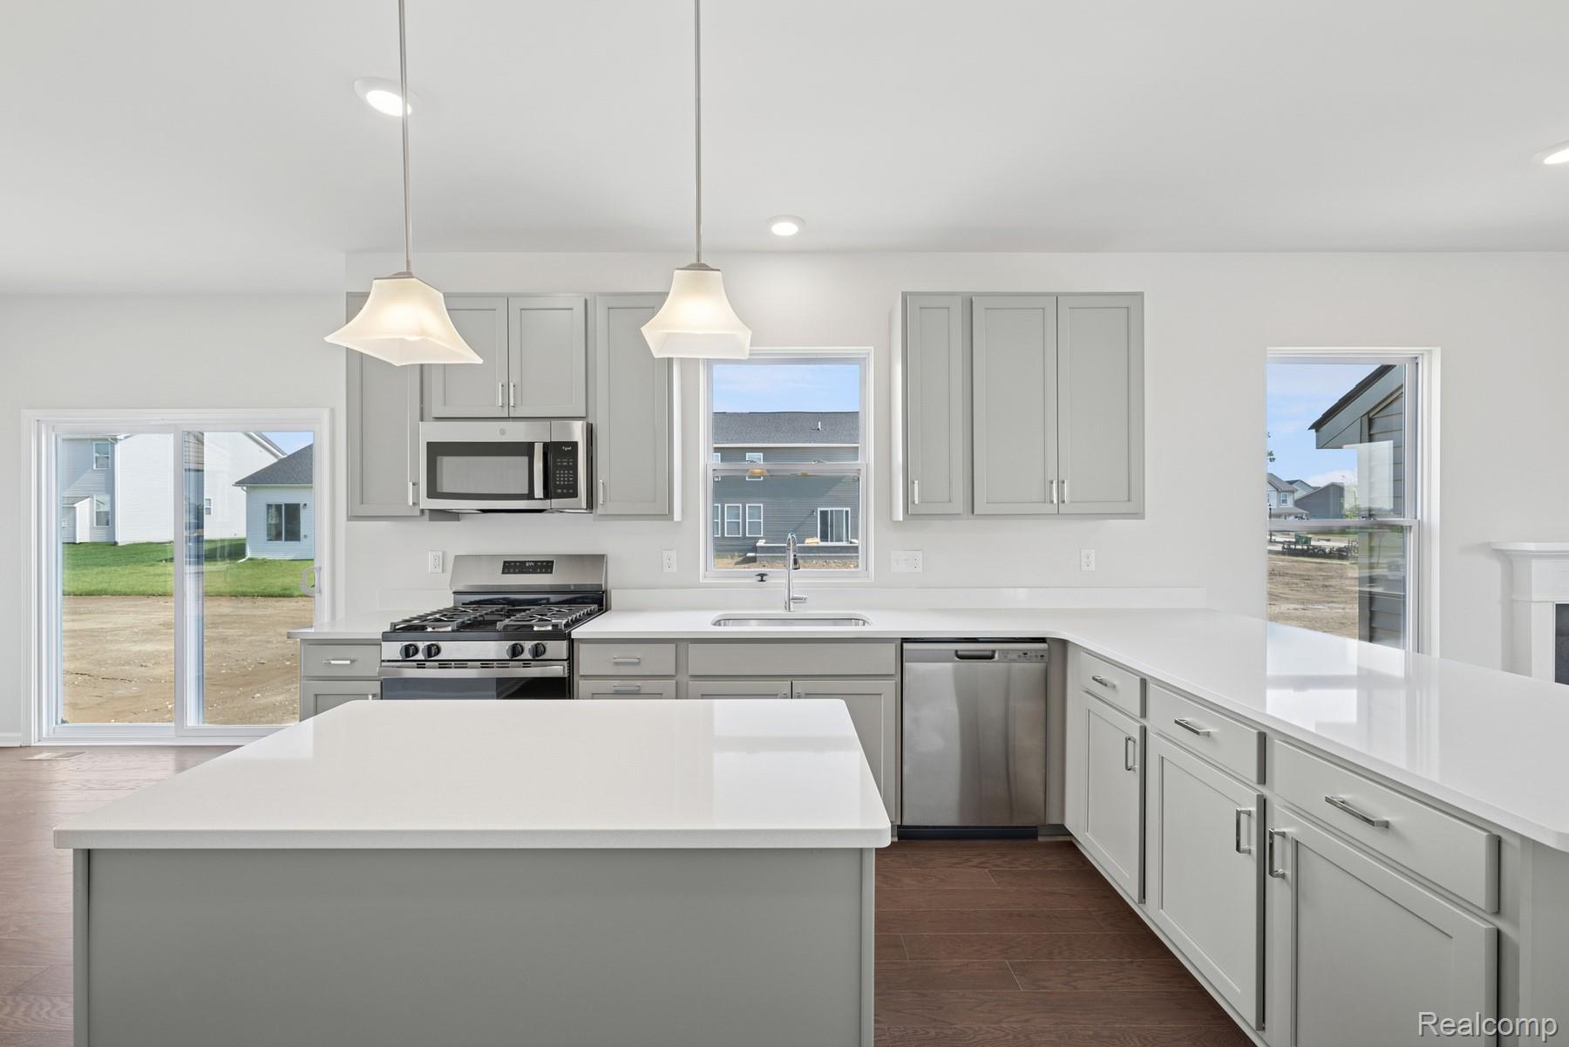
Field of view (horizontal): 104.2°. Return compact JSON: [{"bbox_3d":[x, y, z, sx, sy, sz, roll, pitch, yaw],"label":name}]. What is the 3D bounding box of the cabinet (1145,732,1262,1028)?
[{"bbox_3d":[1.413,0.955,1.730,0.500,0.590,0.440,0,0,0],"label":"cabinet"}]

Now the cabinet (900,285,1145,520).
[{"bbox_3d":[1.118,-0.549,3.000,1.137,1.067,0.325,0,0,0],"label":"cabinet"}]

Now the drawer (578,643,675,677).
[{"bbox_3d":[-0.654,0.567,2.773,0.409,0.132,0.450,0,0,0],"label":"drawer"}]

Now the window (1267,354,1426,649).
[{"bbox_3d":[2.953,0.005,3.205,0.890,1.800,0.100,0,0,0],"label":"window"}]

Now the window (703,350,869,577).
[{"bbox_3d":[0.008,-0.305,3.205,0.880,1.190,0.100,0,0,0],"label":"window"}]

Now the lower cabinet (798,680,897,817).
[{"bbox_3d":[0.256,0.944,2.810,0.440,0.598,0.520,0,0,0],"label":"lower cabinet"}]

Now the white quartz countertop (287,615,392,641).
[{"bbox_3d":[-1.847,0.460,2.840,0.425,0.032,0.635,0,0,0],"label":"white quartz countertop"}]

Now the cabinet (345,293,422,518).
[{"bbox_3d":[-1.862,-0.551,3.000,0.380,1.065,0.325,0,0,0],"label":"cabinet"}]

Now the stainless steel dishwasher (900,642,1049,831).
[{"bbox_3d":[0.795,0.890,2.835,0.607,0.800,0.600,0,0,0],"label":"stainless steel dishwasher"}]

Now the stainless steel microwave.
[{"bbox_3d":[-1.275,-0.264,2.959,0.759,0.397,0.390,0,0,0],"label":"stainless steel microwave"}]

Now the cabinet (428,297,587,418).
[{"bbox_3d":[-1.275,-0.779,2.996,0.762,0.604,0.320,0,0,0],"label":"cabinet"}]

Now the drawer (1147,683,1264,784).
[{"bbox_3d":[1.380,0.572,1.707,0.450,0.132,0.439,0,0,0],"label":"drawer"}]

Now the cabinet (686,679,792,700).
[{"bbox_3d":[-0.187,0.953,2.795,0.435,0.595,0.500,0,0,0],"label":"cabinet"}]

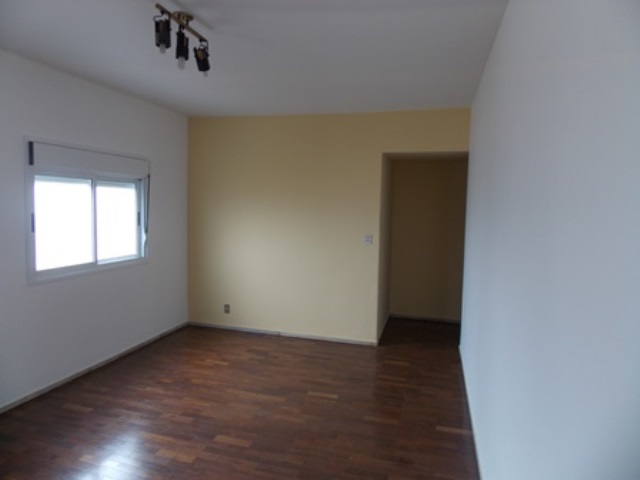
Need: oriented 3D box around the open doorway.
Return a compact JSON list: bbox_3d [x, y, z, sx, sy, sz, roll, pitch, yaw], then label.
[{"bbox_3d":[1.105,0.135,4.611,0.878,2.120,0.200,2,5,15],"label":"open doorway"}]

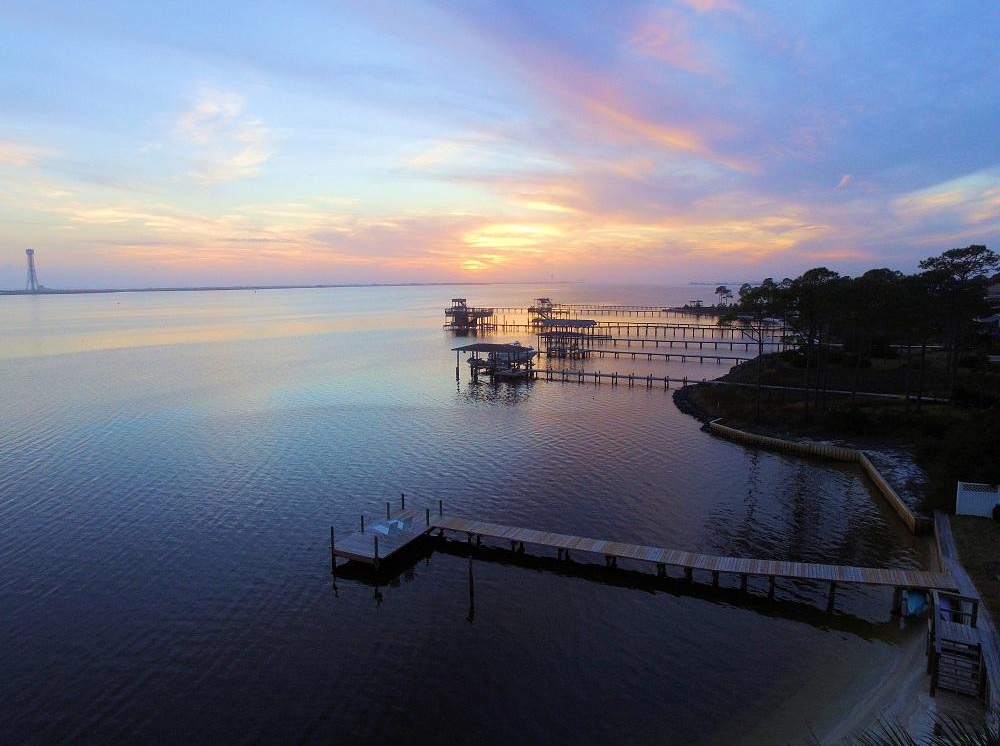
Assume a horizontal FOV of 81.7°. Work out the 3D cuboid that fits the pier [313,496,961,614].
[{"bbox_3d":[5.031,8.561,25.708,25.810,1.464,5.555,3,9,21],"label":"pier"}]

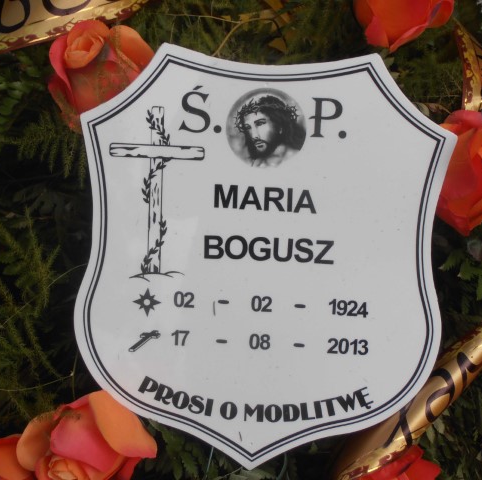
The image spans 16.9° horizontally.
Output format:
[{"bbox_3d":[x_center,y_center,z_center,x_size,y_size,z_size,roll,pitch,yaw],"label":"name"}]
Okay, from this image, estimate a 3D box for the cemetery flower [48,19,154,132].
[{"bbox_3d":[-0.084,-0.096,0.970,0.065,0.062,0.065,-26,52,0],"label":"cemetery flower"}]

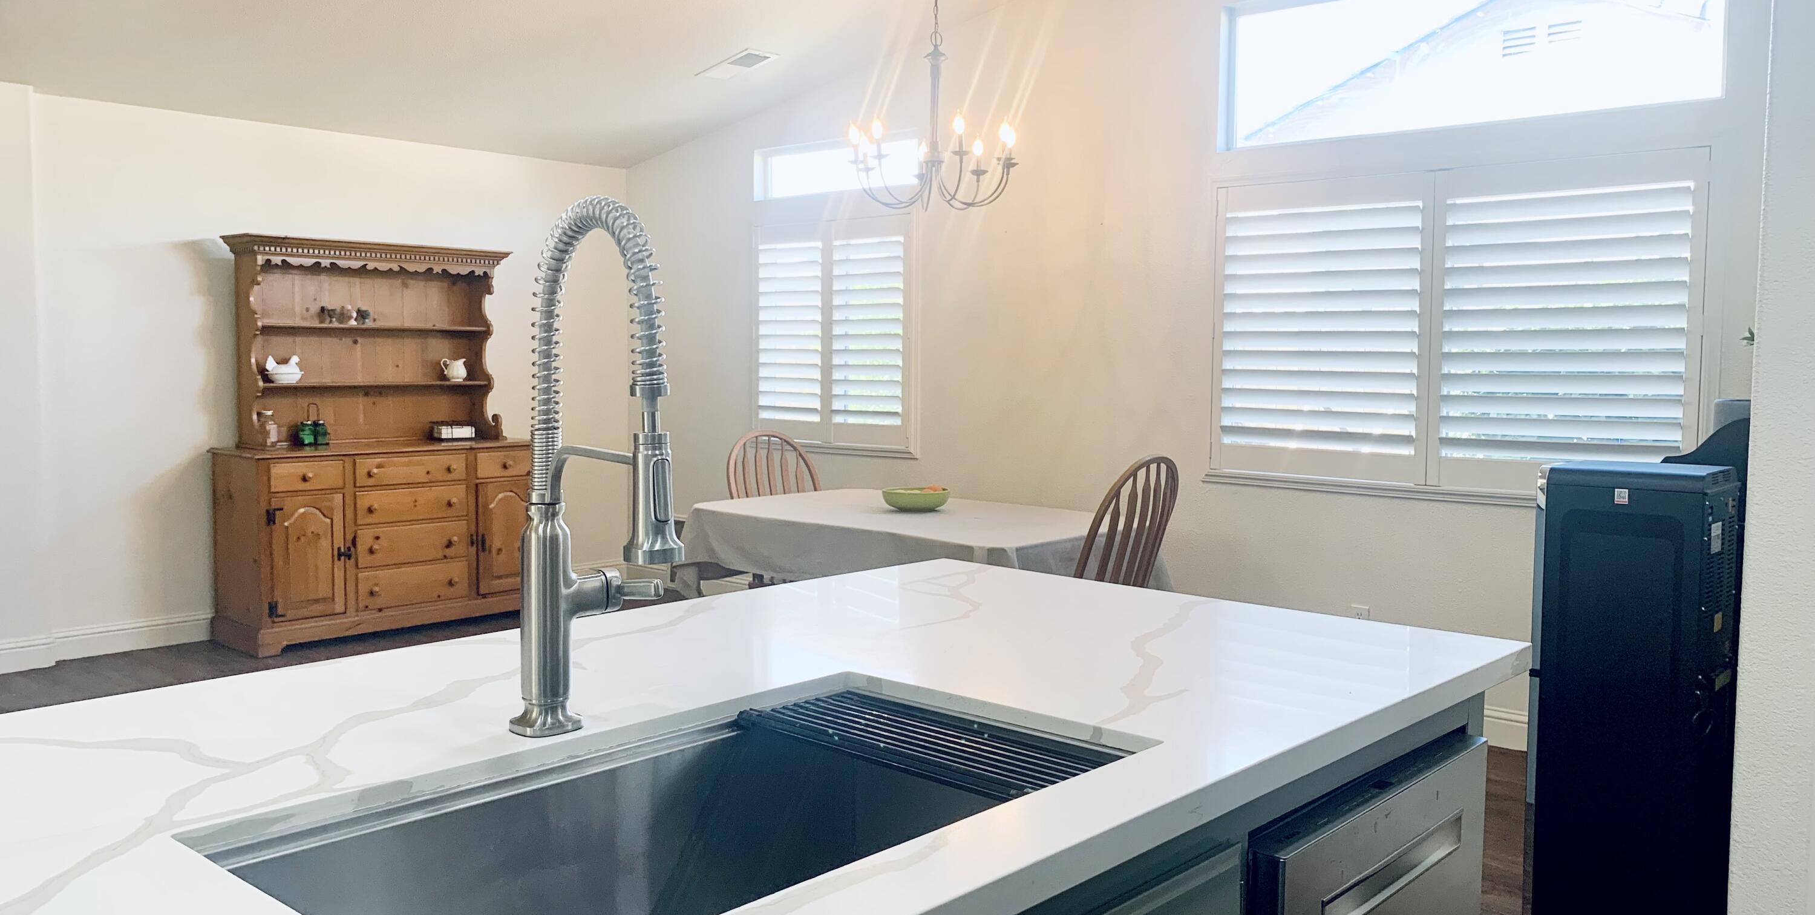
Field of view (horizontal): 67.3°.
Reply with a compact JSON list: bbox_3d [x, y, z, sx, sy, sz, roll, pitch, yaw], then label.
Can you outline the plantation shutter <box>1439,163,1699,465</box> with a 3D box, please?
[{"bbox_3d":[2.151,-0.426,4.495,0.845,1.097,0.050,4,6,42],"label":"plantation shutter"}]

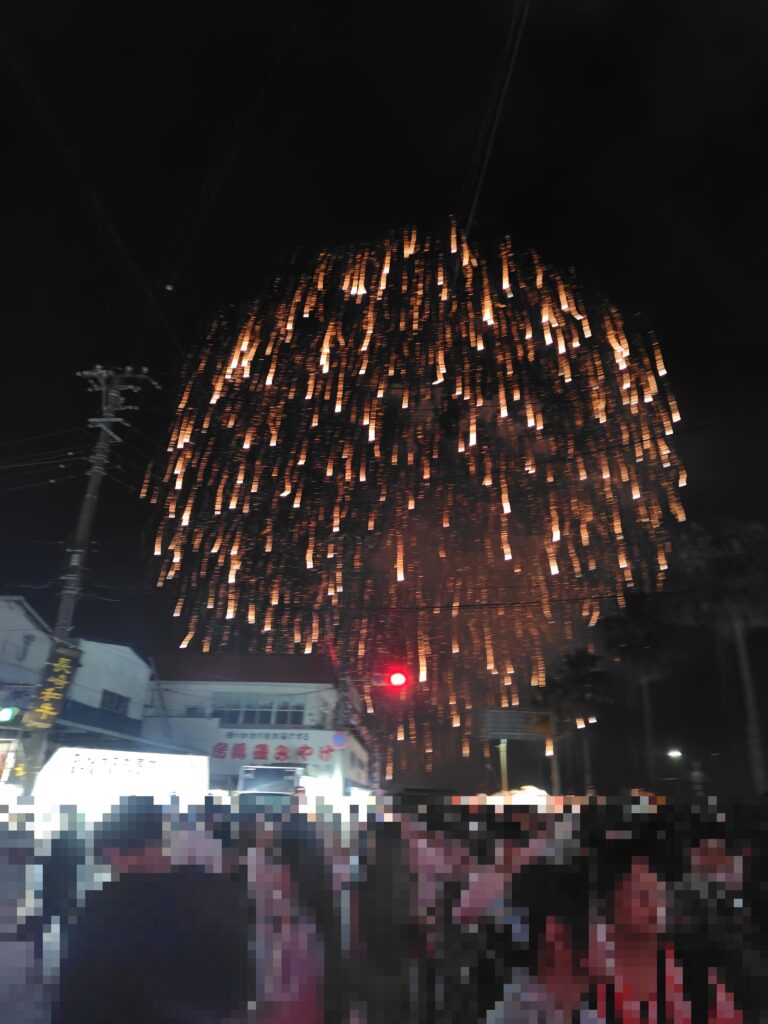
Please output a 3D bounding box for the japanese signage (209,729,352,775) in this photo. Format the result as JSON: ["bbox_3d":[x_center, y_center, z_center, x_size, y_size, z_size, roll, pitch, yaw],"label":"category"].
[{"bbox_3d":[-4.304,10.000,28.392,5.950,1.680,0.200,0,-23,1],"label":"japanese signage"}]

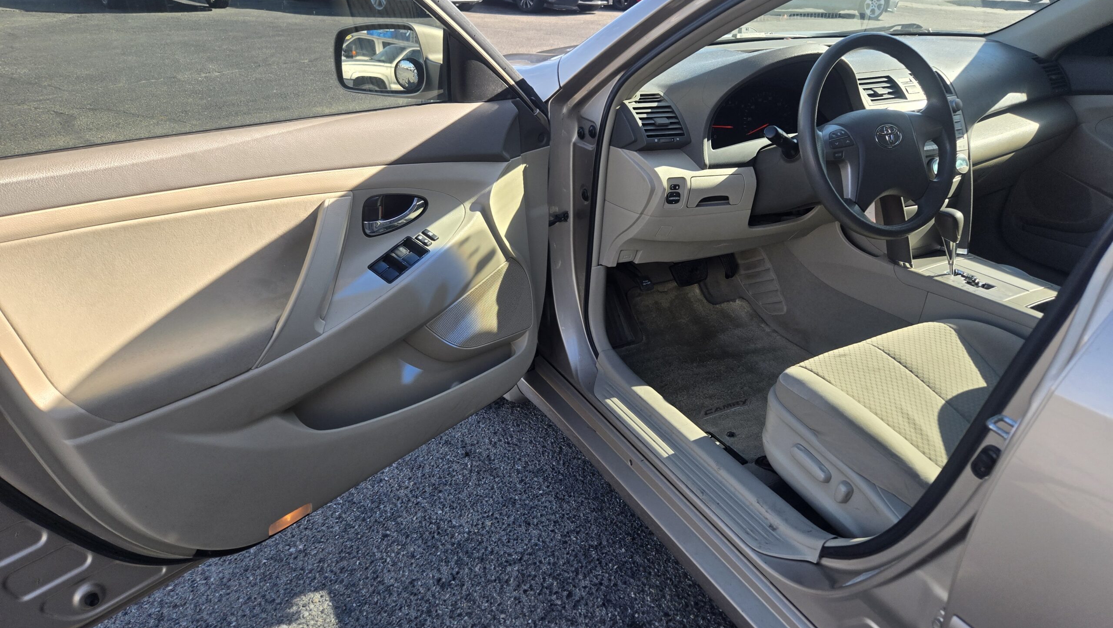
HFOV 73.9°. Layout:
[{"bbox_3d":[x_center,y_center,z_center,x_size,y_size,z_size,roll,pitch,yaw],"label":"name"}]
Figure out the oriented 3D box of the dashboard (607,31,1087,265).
[{"bbox_3d":[0.751,-0.458,1.901,1.450,0.470,0.560,-11,30,-24],"label":"dashboard"}]

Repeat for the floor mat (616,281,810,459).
[{"bbox_3d":[0.443,0.108,1.847,0.480,0.060,0.660,-12,34,-24],"label":"floor mat"}]

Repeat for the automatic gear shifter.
[{"bbox_3d":[0.888,-0.164,1.658,0.050,0.147,0.080,-11,30,-24],"label":"automatic gear shifter"}]

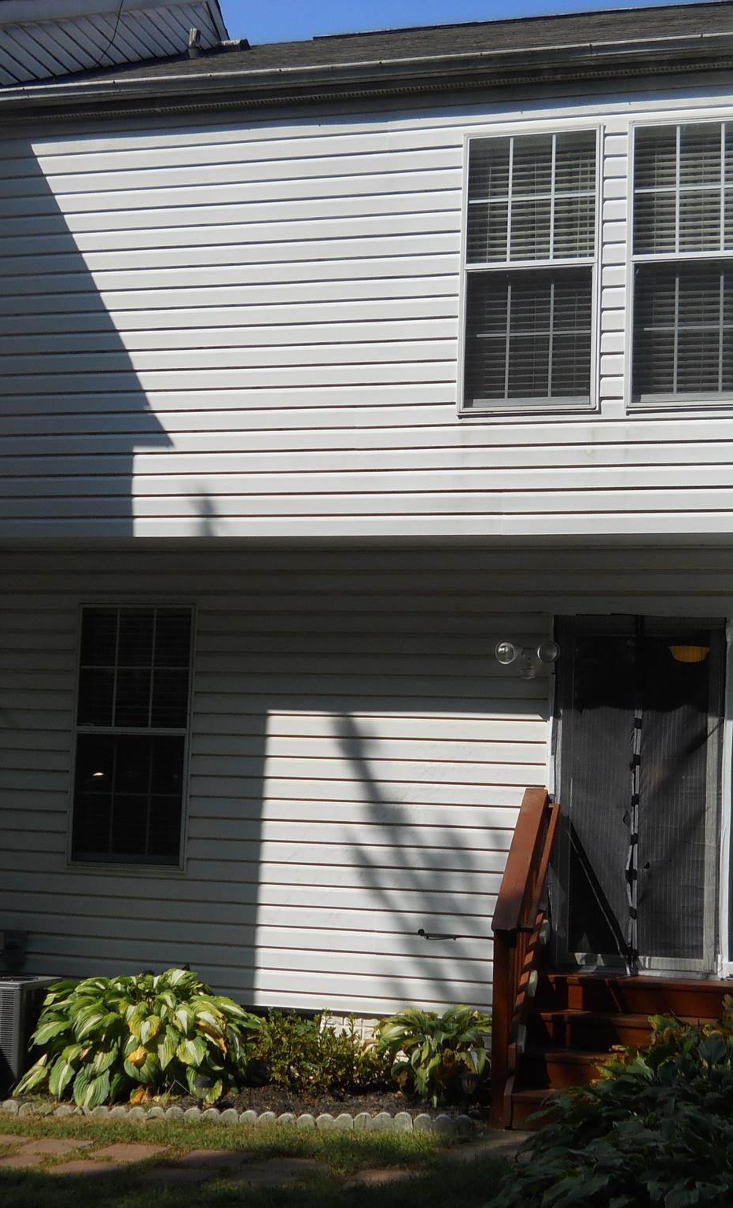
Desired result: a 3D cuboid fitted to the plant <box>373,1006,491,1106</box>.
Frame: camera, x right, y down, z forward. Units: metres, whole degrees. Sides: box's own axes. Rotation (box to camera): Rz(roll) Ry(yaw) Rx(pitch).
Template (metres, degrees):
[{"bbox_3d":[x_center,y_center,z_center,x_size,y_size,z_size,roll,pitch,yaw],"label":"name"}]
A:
[{"bbox_3d":[0.405,2.511,9.589,0.720,0.545,0.650,0,-6,15],"label":"plant"}]

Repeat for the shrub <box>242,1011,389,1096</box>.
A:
[{"bbox_3d":[-0.270,2.569,9.888,0.880,0.480,0.540,0,-6,15],"label":"shrub"}]

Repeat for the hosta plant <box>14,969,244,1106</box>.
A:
[{"bbox_3d":[-1.358,2.475,9.969,1.380,0.670,0.980,0,-6,15],"label":"hosta plant"}]

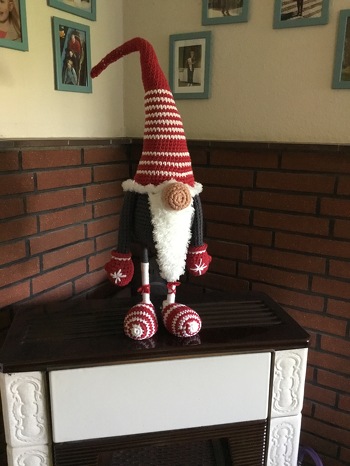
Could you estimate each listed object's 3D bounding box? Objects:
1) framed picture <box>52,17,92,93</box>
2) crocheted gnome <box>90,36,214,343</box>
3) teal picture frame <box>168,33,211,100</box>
[{"bbox_3d":[-0.347,-0.595,1.418,0.016,0.222,0.166,9,16,30],"label":"framed picture"},{"bbox_3d":[-0.045,-0.113,1.002,0.295,0.680,0.245,-2,14,-14],"label":"crocheted gnome"},{"bbox_3d":[0.055,-0.596,1.503,0.166,0.222,0.016,9,16,30],"label":"teal picture frame"}]

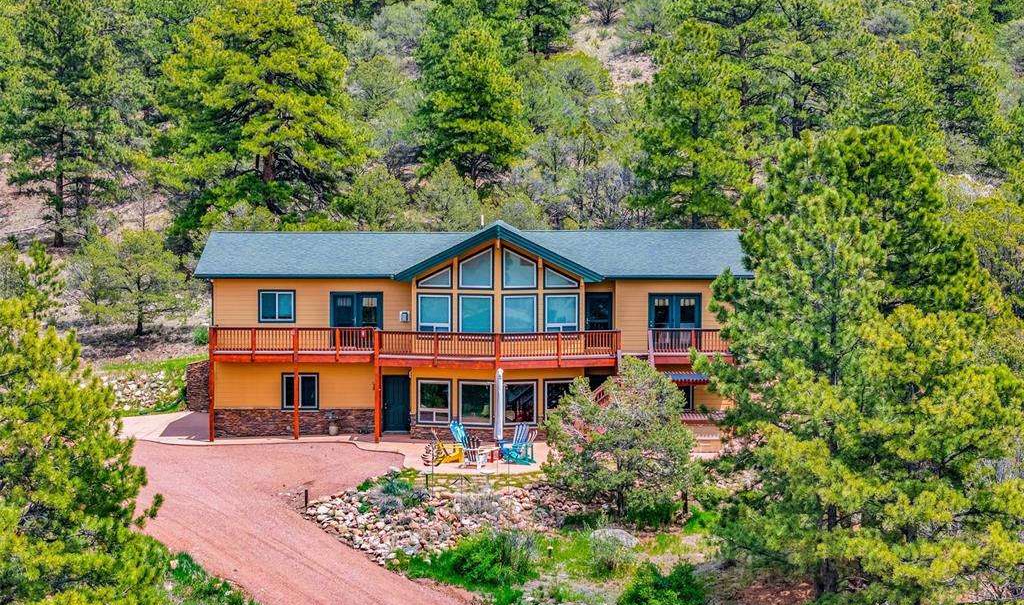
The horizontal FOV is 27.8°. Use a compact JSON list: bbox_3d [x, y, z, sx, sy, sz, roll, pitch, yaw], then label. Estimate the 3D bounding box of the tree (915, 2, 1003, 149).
[{"bbox_3d":[27.243,-13.637,126.000,5.080,8.890,4.930,0,4,0],"label":"tree"}]

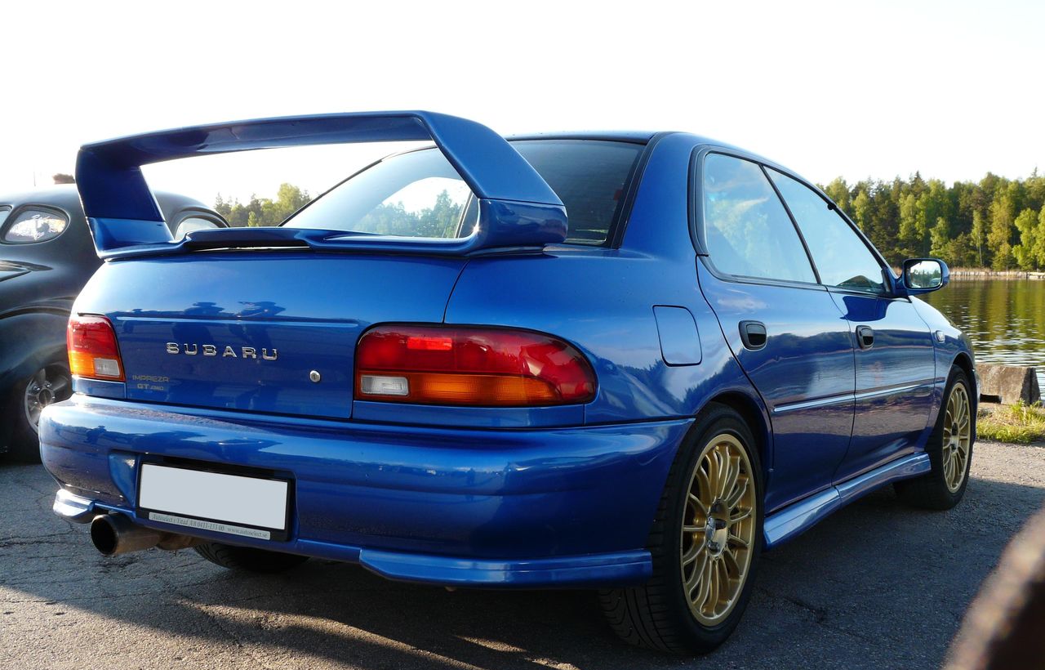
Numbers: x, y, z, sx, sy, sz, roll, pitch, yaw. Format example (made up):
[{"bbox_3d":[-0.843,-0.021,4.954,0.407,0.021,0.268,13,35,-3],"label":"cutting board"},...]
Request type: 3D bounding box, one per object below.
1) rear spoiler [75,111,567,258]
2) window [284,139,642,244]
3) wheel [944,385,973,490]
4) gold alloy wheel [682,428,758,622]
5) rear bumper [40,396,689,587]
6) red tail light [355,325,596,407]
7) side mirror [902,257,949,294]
[{"bbox_3d":[-0.546,-0.324,2.722,1.310,0.298,0.420,2,2,33],"label":"rear spoiler"},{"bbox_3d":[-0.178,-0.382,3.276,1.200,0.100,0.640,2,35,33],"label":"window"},{"bbox_3d":[1.817,0.444,5.022,0.170,0.470,0.470,2,2,33],"label":"wheel"},{"bbox_3d":[0.427,0.485,2.922,0.170,0.470,0.470,2,2,33],"label":"gold alloy wheel"},{"bbox_3d":[-0.500,0.327,2.824,1.680,0.360,0.750,2,2,33],"label":"rear bumper"},{"bbox_3d":[-0.095,0.060,2.353,0.440,0.165,0.270,2,2,33],"label":"red tail light"},{"bbox_3d":[1.510,-0.215,4.272,0.180,0.140,0.130,2,2,33],"label":"side mirror"}]

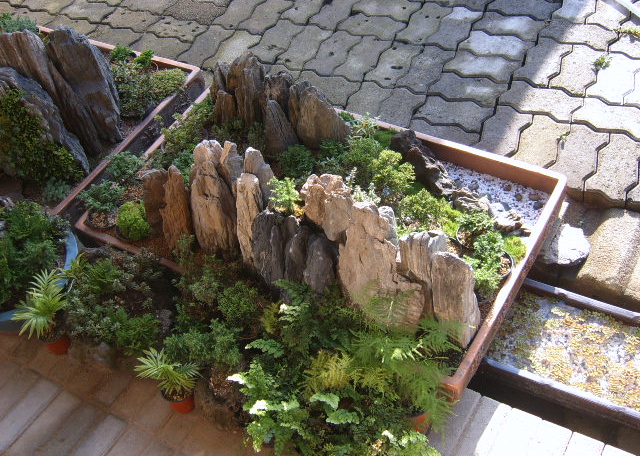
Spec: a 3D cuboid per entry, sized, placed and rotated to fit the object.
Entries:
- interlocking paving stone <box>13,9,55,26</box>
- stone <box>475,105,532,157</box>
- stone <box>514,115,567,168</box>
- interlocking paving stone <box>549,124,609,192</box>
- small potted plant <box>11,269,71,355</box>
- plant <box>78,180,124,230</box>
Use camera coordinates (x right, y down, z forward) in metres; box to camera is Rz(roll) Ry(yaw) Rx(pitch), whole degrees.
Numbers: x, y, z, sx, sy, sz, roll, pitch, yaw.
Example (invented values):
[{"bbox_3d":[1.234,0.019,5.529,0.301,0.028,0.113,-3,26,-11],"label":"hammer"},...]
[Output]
[{"bbox_3d":[-1.133,-0.787,3.248,0.236,0.063,0.132,17,55,26],"label":"interlocking paving stone"},{"bbox_3d":[0.517,-0.241,2.392,0.131,0.060,0.238,17,54,27],"label":"stone"},{"bbox_3d":[0.611,-0.206,2.323,0.132,0.063,0.236,17,55,26],"label":"stone"},{"bbox_3d":[0.702,-0.173,2.272,0.132,0.063,0.236,17,55,26],"label":"interlocking paving stone"},{"bbox_3d":[-0.692,0.218,2.074,0.170,0.222,0.162,-36,50,-19],"label":"small potted plant"},{"bbox_3d":[-0.604,-0.054,2.320,0.118,0.140,0.105,-29,49,-12],"label":"plant"}]

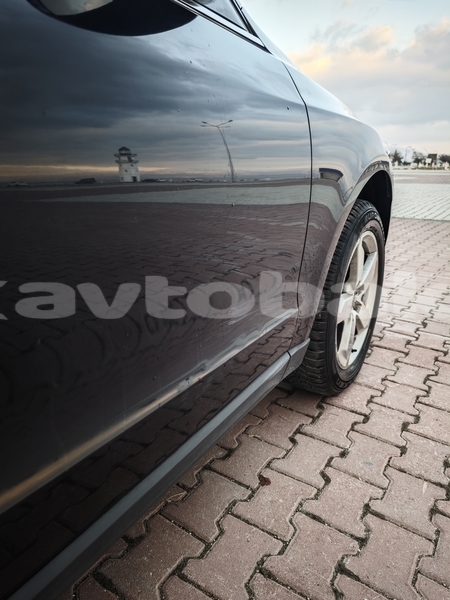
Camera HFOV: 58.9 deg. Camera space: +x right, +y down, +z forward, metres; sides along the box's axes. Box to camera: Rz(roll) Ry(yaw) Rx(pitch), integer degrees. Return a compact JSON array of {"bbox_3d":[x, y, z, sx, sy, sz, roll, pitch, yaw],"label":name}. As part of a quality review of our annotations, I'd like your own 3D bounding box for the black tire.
[{"bbox_3d":[0.402,-0.012,1.511,0.235,0.728,0.730,11,22,32],"label":"black tire"}]

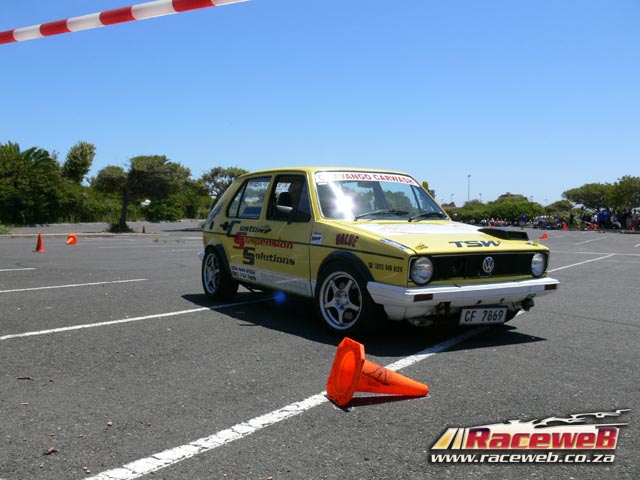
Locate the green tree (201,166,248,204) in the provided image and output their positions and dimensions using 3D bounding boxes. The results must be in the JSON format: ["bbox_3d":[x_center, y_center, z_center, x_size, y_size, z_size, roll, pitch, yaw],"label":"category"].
[{"bbox_3d":[-9.434,-4.743,66.000,5.300,5.510,5.000,1,2,0],"label":"green tree"}]

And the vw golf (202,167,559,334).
[{"bbox_3d":[0.200,0.008,6.030,1.650,1.350,3.760,0,2,-32],"label":"vw golf"}]

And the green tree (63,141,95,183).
[{"bbox_3d":[-21.646,-5.243,58.000,3.050,7.350,3.400,1,2,0],"label":"green tree"}]

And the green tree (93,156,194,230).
[{"bbox_3d":[-9.546,-2.488,35.000,5.520,4.060,5.000,1,2,0],"label":"green tree"}]

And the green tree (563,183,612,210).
[{"bbox_3d":[22.821,-2.805,55.000,4.420,4.160,4.400,1,2,0],"label":"green tree"}]

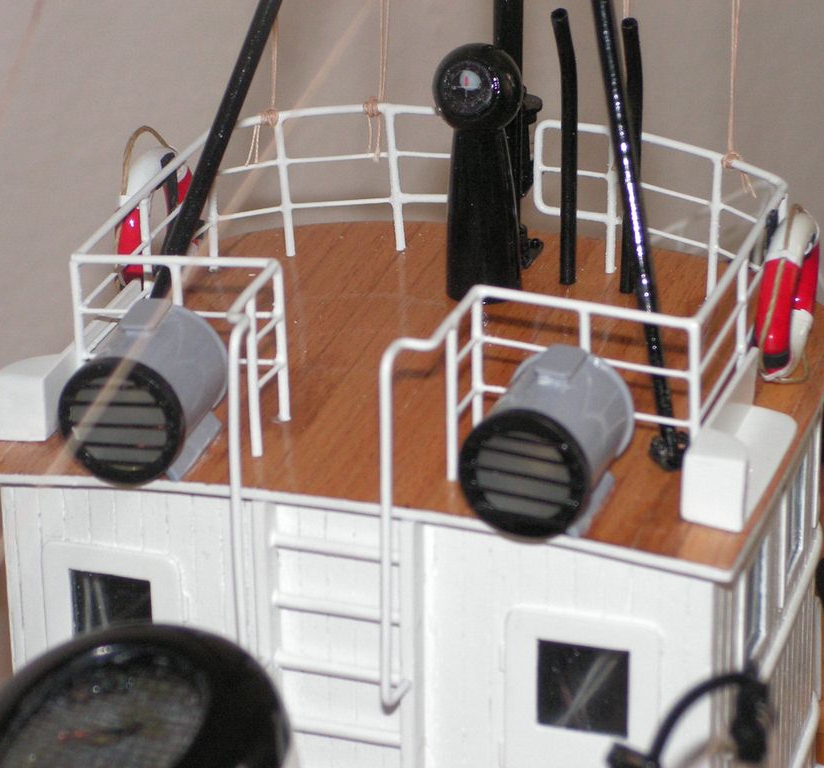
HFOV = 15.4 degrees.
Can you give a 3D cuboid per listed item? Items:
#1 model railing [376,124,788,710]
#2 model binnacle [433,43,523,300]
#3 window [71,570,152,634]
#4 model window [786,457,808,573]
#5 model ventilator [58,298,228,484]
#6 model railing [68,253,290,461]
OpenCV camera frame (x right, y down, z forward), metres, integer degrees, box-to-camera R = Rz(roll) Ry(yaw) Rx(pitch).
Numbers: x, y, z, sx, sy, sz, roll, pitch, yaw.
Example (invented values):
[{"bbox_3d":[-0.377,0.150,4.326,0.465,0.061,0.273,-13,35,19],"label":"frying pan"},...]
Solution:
[{"bbox_3d":[0.038,0.005,0.639,0.063,0.074,0.145,7,25,15],"label":"model railing"},{"bbox_3d":[0.015,-0.049,0.683,0.020,0.058,0.020,7,25,15],"label":"model binnacle"},{"bbox_3d":[-0.062,0.049,0.632,0.019,0.019,0.002,7,25,15],"label":"window"},{"bbox_3d":[0.085,0.028,0.668,0.002,0.023,0.020,7,25,15],"label":"model window"},{"bbox_3d":[-0.052,0.002,0.610,0.026,0.030,0.033,7,25,15],"label":"model ventilator"},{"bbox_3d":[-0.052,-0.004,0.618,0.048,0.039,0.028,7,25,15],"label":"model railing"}]

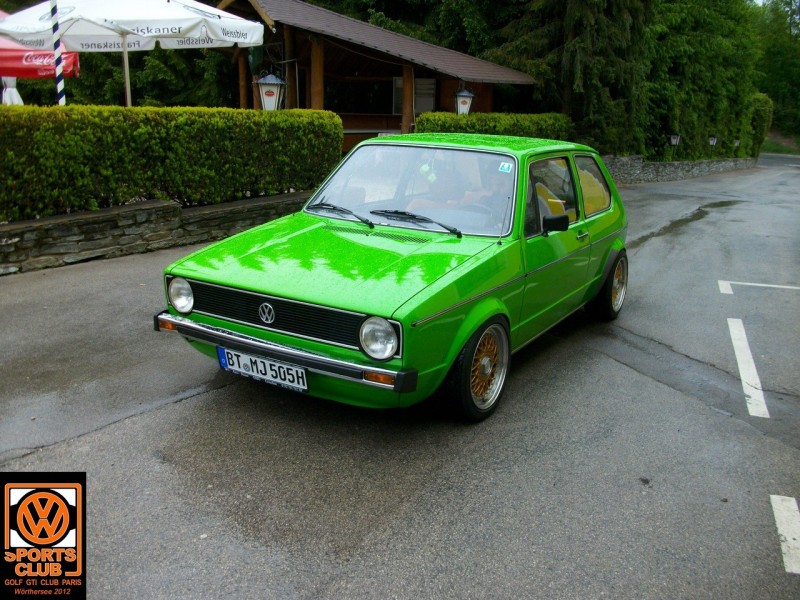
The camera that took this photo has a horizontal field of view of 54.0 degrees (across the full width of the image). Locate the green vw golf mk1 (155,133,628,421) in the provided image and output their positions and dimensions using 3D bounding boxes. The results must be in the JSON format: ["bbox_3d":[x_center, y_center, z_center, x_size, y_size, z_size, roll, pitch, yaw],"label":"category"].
[{"bbox_3d":[0.298,-0.386,5.029,1.650,1.340,3.700,10,16,29],"label":"green vw golf mk1"}]

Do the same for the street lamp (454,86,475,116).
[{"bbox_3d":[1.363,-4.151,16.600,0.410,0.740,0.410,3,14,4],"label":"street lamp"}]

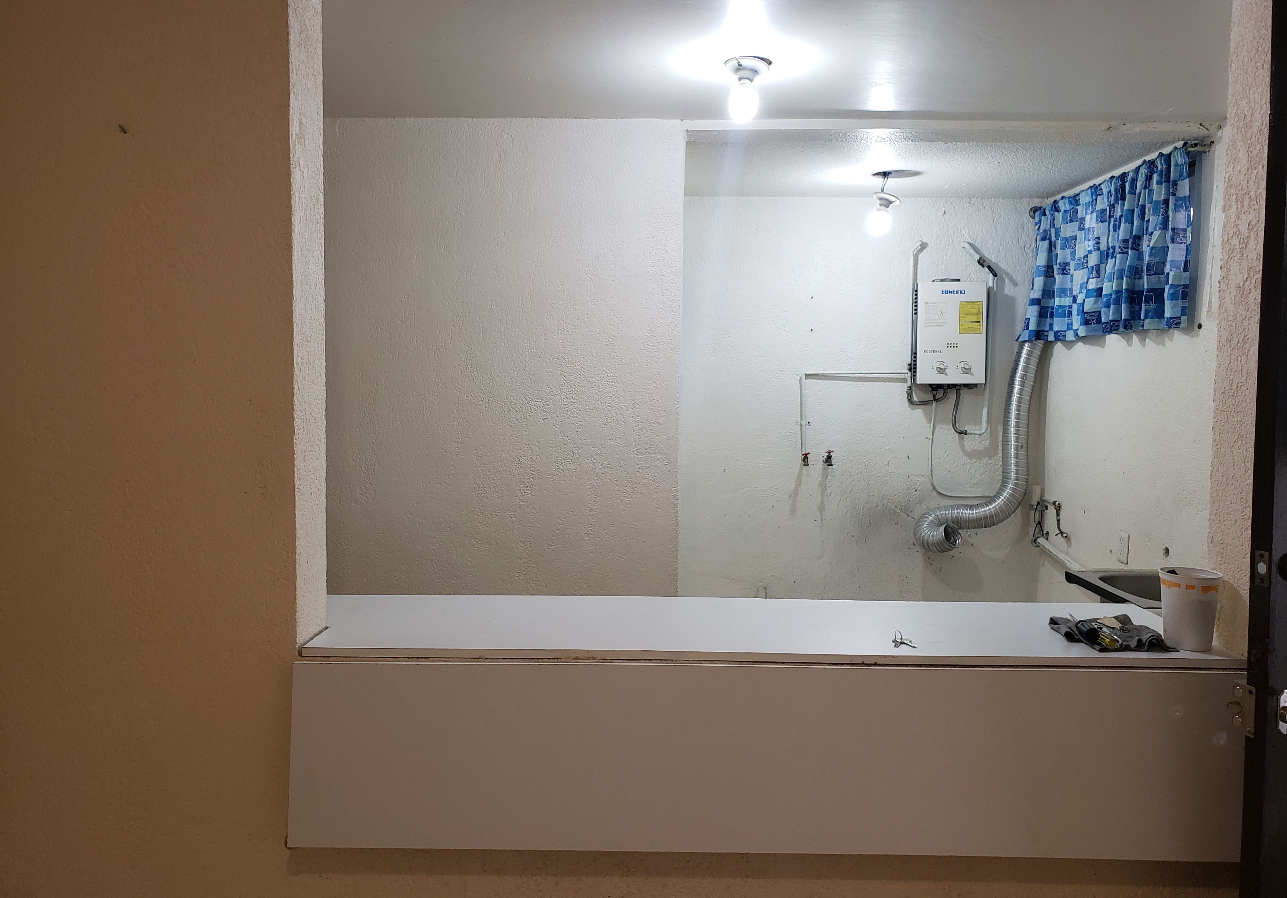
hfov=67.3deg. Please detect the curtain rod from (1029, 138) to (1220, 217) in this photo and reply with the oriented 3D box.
[{"bbox_3d":[1.724,-0.991,3.614,0.082,0.061,1.244,1,4,0],"label":"curtain rod"}]

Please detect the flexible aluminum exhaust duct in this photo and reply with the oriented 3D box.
[{"bbox_3d":[1.418,-0.050,4.081,0.561,0.949,0.296,1,4,0],"label":"flexible aluminum exhaust duct"}]

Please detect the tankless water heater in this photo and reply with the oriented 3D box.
[{"bbox_3d":[1.333,-0.500,4.208,0.298,0.444,0.131,1,4,0],"label":"tankless water heater"}]

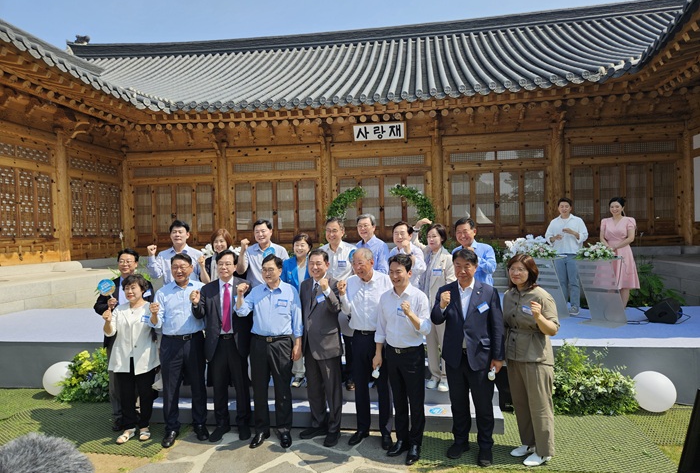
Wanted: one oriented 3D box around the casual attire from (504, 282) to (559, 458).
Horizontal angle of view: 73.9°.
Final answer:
[{"bbox_3d":[1.506,1.118,3.880,0.520,1.430,0.420,-1,1,45],"label":"casual attire"}]

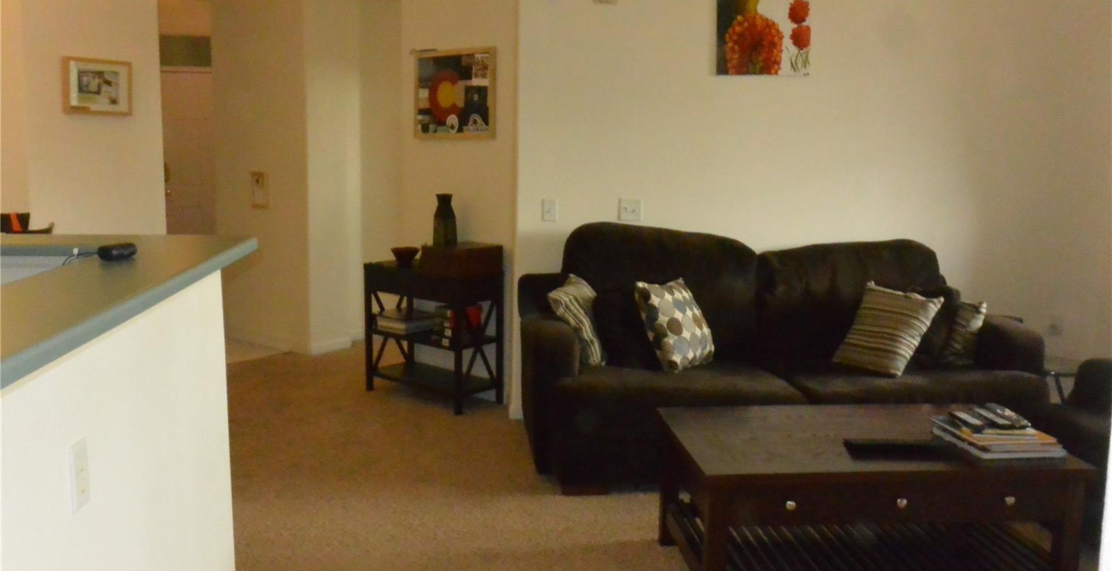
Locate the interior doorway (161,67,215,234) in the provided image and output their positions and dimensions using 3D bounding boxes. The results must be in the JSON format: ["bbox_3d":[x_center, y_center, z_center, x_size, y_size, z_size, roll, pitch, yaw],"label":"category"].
[{"bbox_3d":[-3.303,-1.010,9.603,0.970,2.060,0.100,0,9,-4],"label":"interior doorway"}]

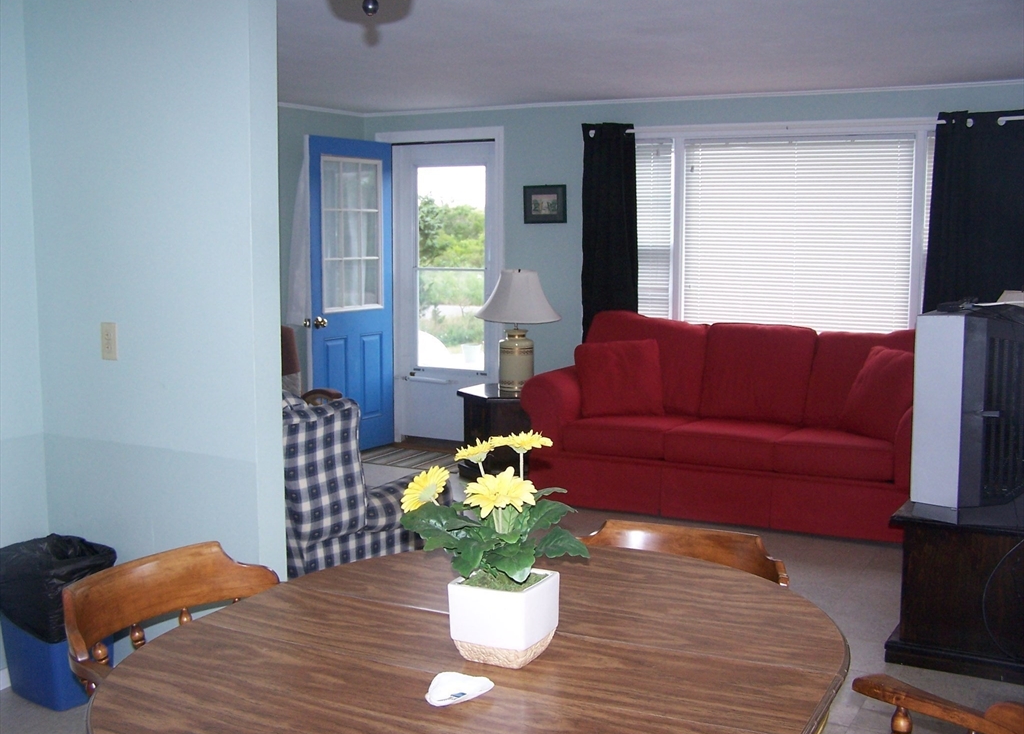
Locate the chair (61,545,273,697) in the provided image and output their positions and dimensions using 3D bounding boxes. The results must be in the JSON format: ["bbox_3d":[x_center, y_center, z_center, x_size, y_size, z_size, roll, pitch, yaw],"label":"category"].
[{"bbox_3d":[-0.576,0.788,2.270,0.550,0.760,0.580,4,8,32],"label":"chair"}]

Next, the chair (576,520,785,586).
[{"bbox_3d":[0.263,0.769,2.455,0.580,0.760,0.550,3,7,24],"label":"chair"}]

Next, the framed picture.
[{"bbox_3d":[0.201,-1.017,7.043,0.297,0.240,0.022,4,8,27],"label":"framed picture"}]

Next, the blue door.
[{"bbox_3d":[-1.039,-0.448,7.305,0.045,2.030,0.790,5,8,34],"label":"blue door"}]

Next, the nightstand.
[{"bbox_3d":[0.015,0.394,6.720,0.680,0.510,0.600,0,7,-3],"label":"nightstand"}]

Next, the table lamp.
[{"bbox_3d":[0.034,-0.211,6.639,0.500,0.710,0.500,0,7,-3],"label":"table lamp"}]

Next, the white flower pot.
[{"bbox_3d":[-0.011,0.410,1.853,0.138,0.131,0.138,3,7,26],"label":"white flower pot"}]

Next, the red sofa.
[{"bbox_3d":[1.237,0.261,5.991,2.180,0.950,0.970,3,7,24],"label":"red sofa"}]

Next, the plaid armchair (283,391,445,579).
[{"bbox_3d":[-0.892,0.429,4.555,0.830,0.950,1.080,4,8,27],"label":"plaid armchair"}]

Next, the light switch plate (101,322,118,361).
[{"bbox_3d":[-1.240,-0.077,3.451,0.070,0.115,0.007,4,8,27],"label":"light switch plate"}]

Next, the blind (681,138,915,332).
[{"bbox_3d":[1.590,-0.675,6.390,1.290,1.240,0.040,4,8,27],"label":"blind"}]

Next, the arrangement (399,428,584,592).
[{"bbox_3d":[-0.020,0.232,1.832,0.310,0.260,0.280,0,7,0],"label":"arrangement"}]

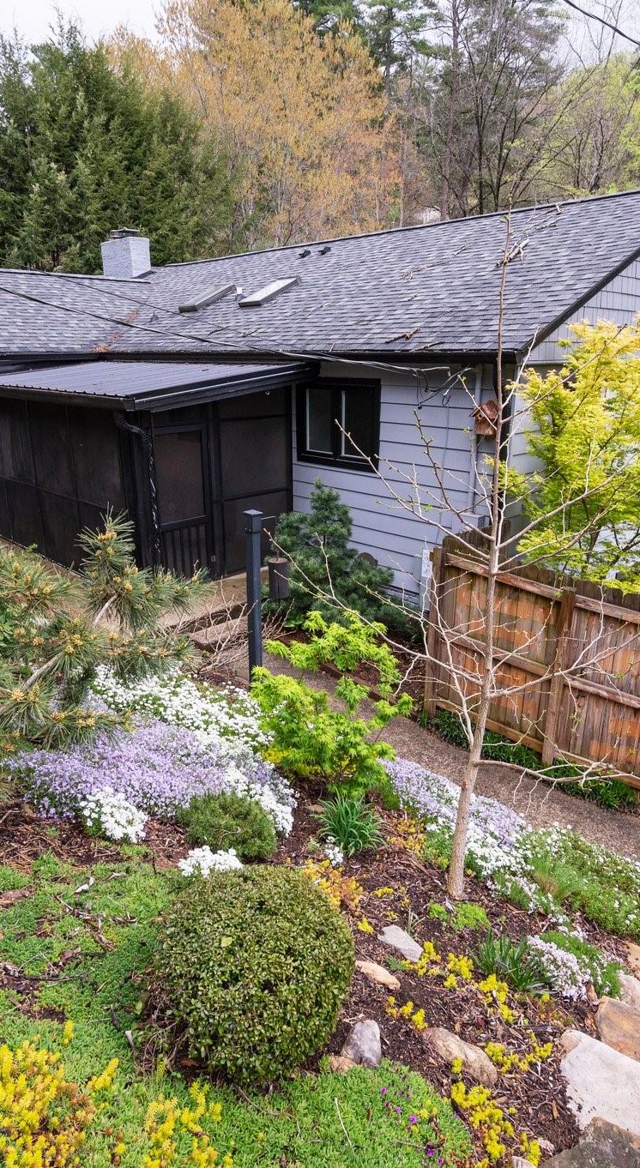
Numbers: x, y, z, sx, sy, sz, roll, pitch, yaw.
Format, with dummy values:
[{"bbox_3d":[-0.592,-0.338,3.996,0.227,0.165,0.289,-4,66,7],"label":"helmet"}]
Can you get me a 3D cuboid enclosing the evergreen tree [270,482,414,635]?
[{"bbox_3d":[0.251,-0.254,7.902,1.622,1.829,1.493,0,18,0],"label":"evergreen tree"}]

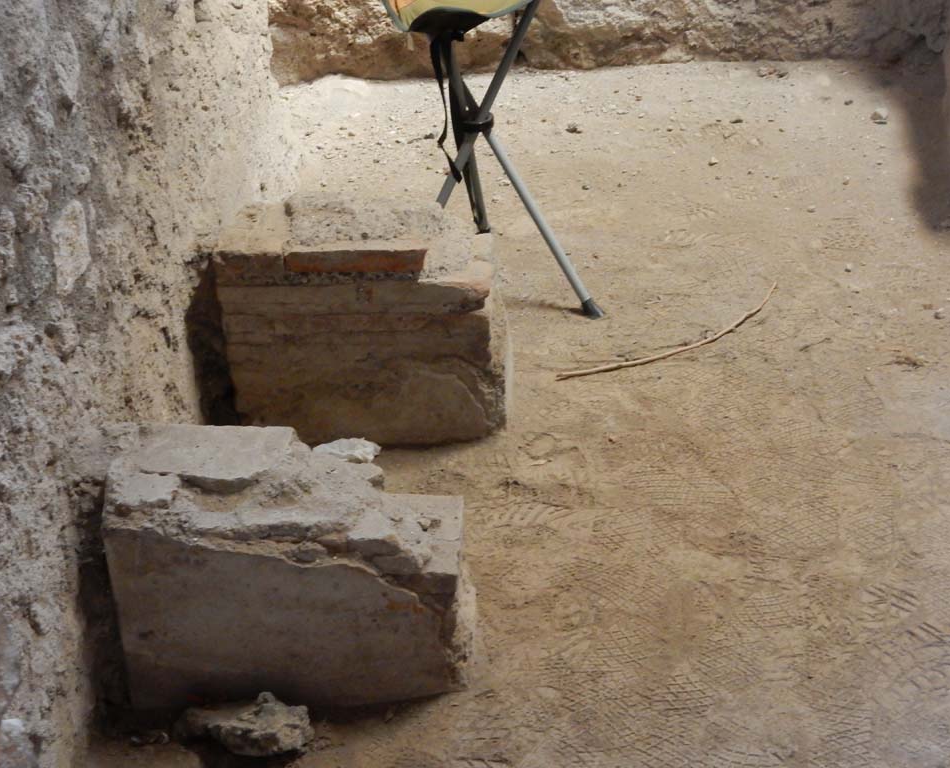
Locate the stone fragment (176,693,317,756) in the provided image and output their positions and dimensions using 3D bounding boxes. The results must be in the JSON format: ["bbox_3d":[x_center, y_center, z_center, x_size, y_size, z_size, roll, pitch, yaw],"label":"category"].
[{"bbox_3d":[-0.258,0.383,1.995,0.149,0.054,0.076,0,34,0],"label":"stone fragment"}]

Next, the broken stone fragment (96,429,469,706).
[{"bbox_3d":[-0.199,0.208,2.042,0.398,0.290,0.155,0,34,0],"label":"broken stone fragment"}]

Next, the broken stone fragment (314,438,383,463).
[{"bbox_3d":[-0.175,0.092,2.442,0.092,0.036,0.048,0,34,0],"label":"broken stone fragment"}]

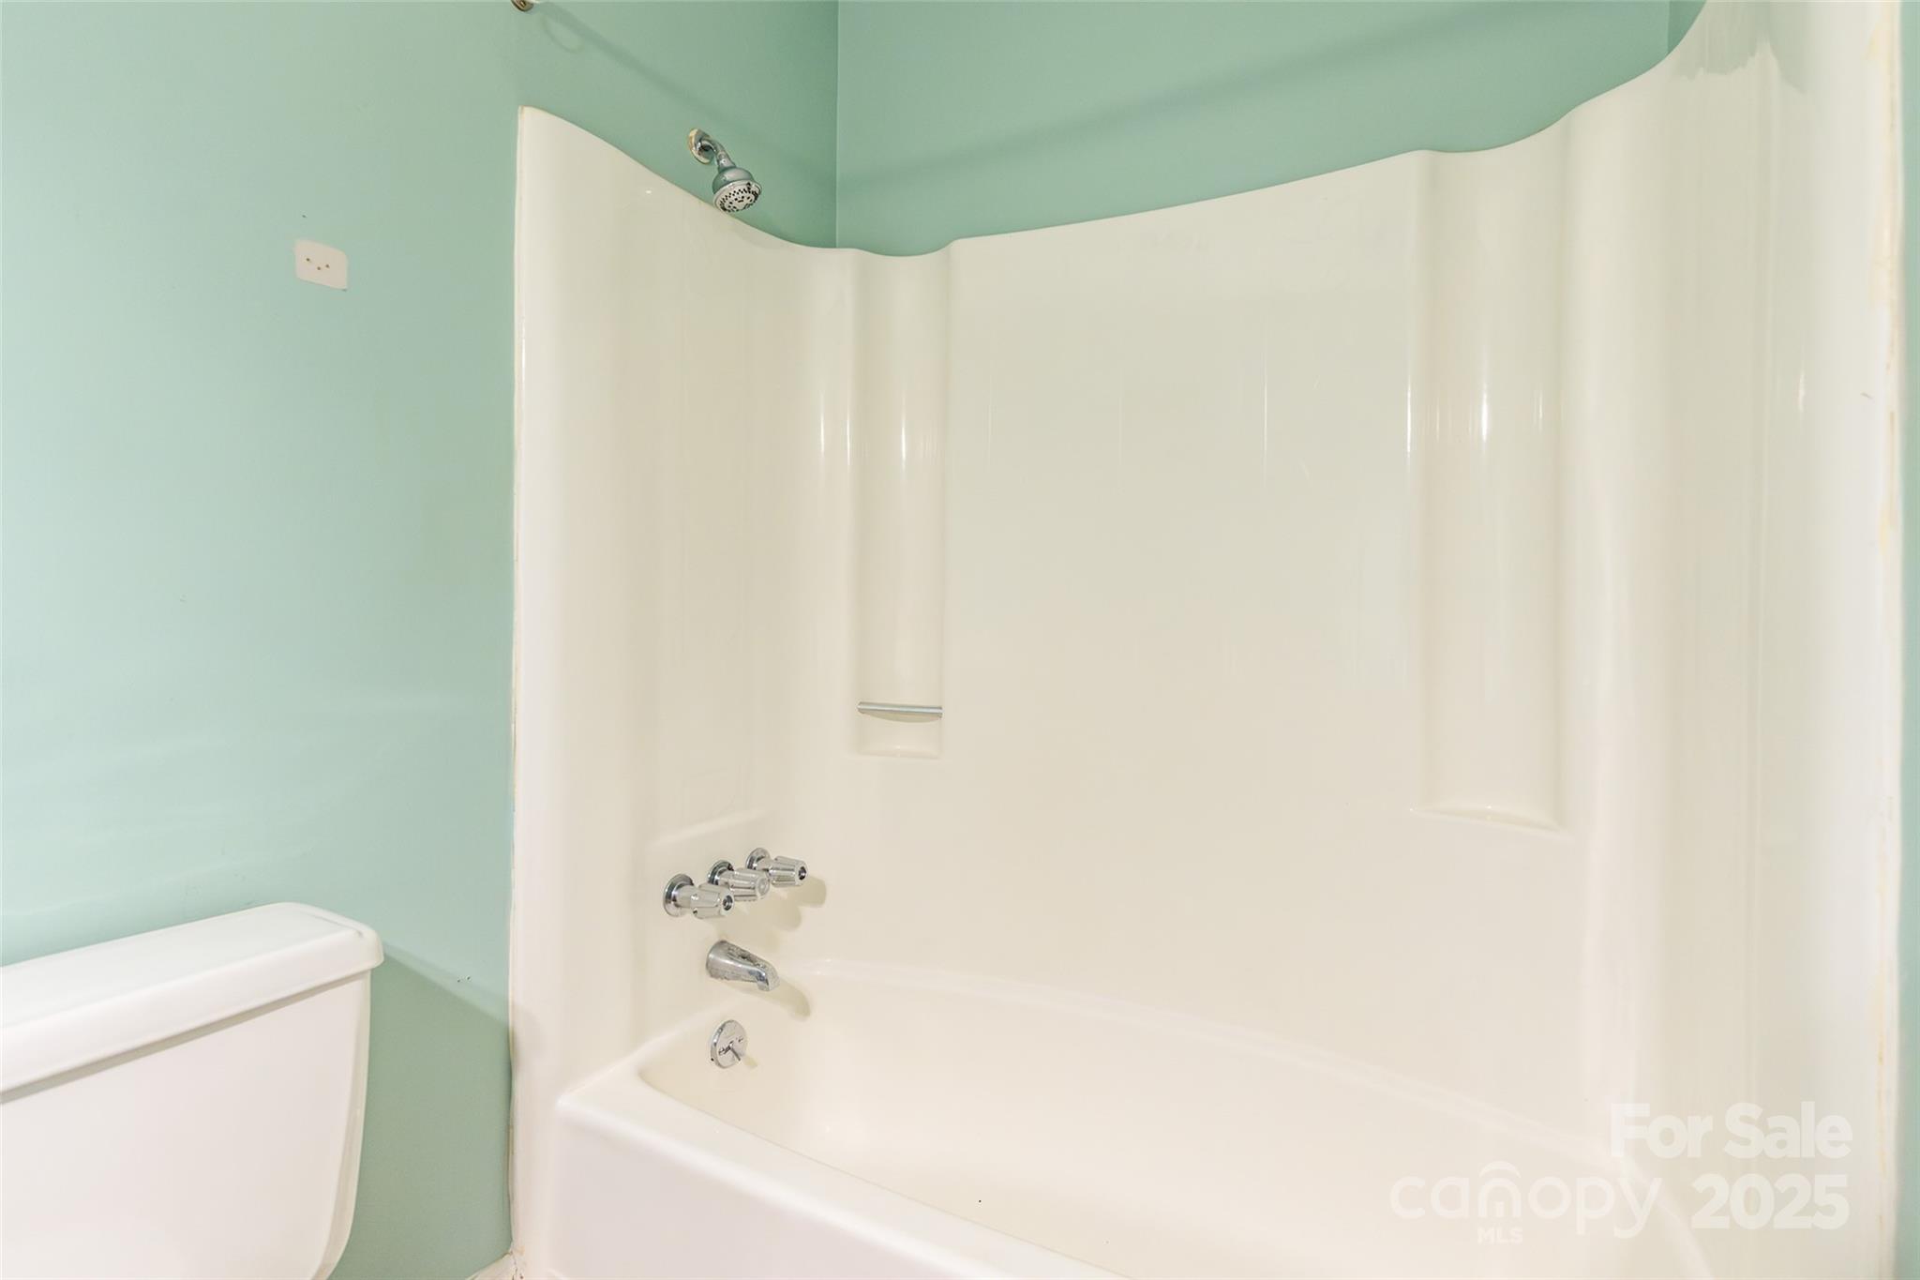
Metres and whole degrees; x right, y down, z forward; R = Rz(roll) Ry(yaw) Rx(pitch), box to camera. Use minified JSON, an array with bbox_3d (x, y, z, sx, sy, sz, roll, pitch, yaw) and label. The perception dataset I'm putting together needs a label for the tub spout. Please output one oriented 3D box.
[{"bbox_3d":[-0.400,0.622,1.619,0.151,0.072,0.070,0,0,31],"label":"tub spout"}]

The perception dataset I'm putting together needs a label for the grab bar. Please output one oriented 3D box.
[{"bbox_3d":[-0.134,0.155,1.881,0.215,0.022,0.022,0,0,31],"label":"grab bar"}]

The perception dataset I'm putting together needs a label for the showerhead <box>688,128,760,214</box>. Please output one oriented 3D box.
[{"bbox_3d":[-0.438,-0.901,1.629,0.142,0.178,0.092,0,0,31],"label":"showerhead"}]

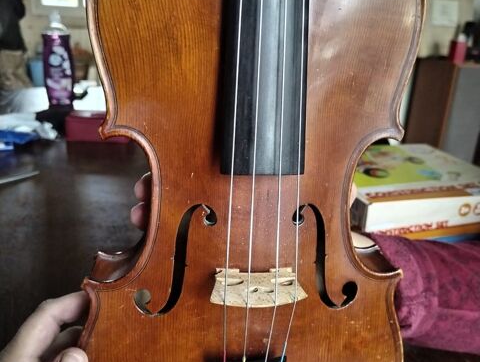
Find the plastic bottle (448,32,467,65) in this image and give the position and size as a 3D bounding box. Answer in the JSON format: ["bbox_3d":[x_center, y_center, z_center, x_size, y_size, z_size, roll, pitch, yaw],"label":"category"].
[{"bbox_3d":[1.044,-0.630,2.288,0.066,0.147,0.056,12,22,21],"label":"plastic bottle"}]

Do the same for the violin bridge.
[{"bbox_3d":[0.008,0.054,0.244,0.047,0.005,0.036,0,18,-6],"label":"violin bridge"}]

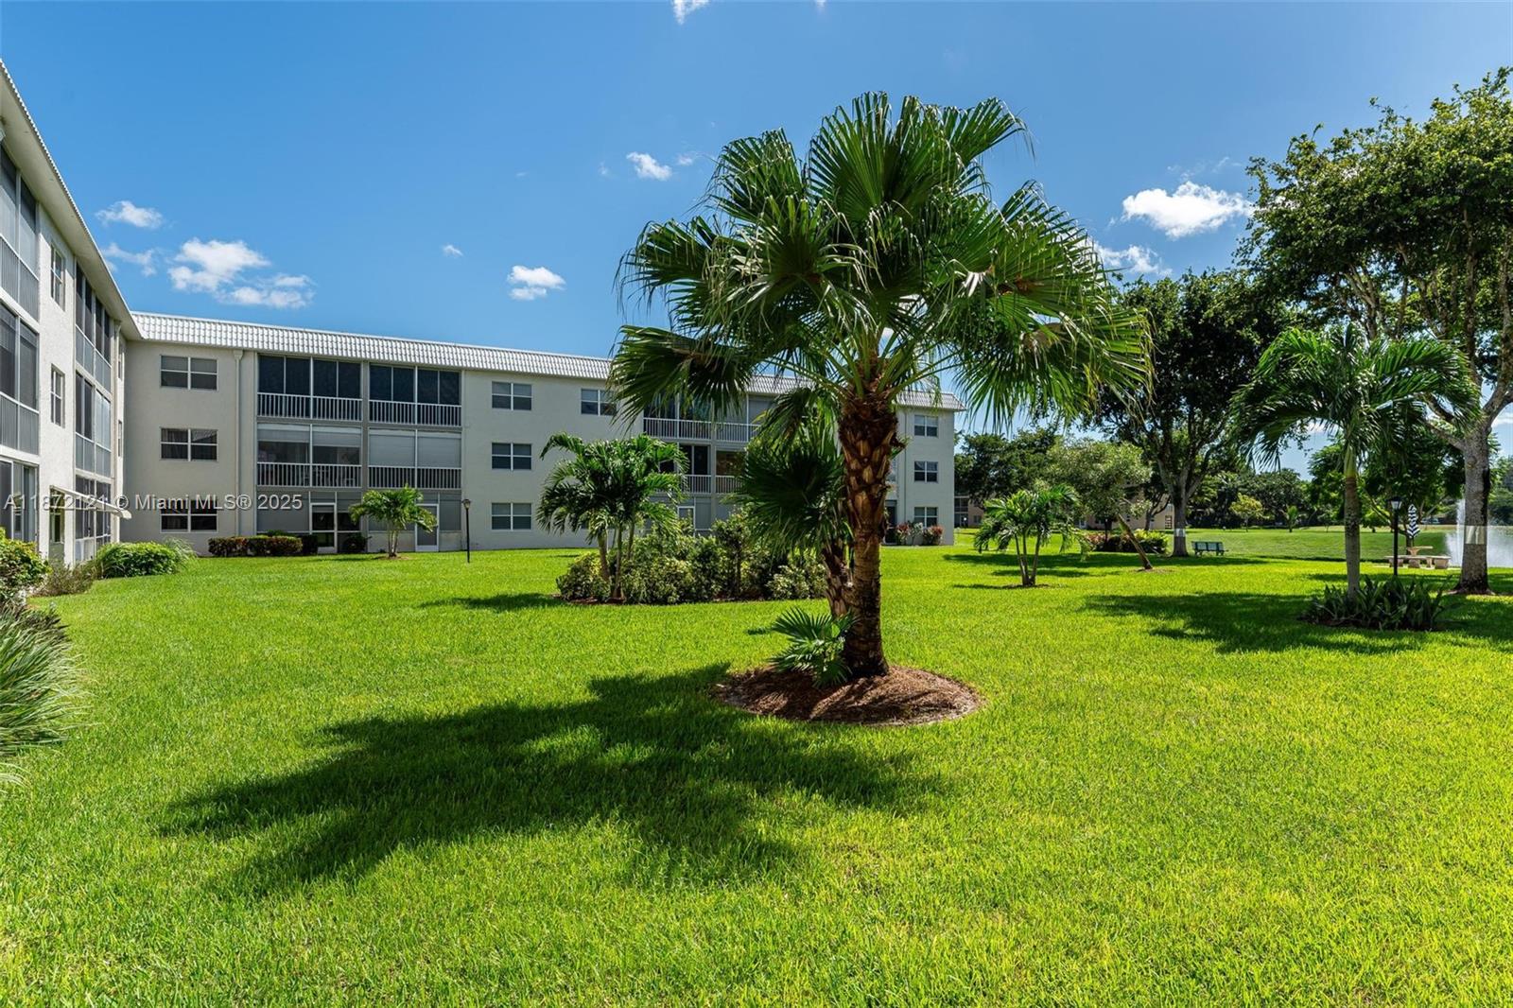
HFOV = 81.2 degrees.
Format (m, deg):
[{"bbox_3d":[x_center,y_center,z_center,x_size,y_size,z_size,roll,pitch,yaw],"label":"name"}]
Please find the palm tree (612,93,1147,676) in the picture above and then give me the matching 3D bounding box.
[{"bbox_3d":[1.070,-1.030,7.700,4.500,5.000,4.300,0,-1,0],"label":"palm tree"}]

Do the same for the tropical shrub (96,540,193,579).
[{"bbox_3d":[-16.300,1.480,23.500,2.100,0.980,2.600,0,-1,-31],"label":"tropical shrub"}]

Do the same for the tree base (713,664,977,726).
[{"bbox_3d":[0.800,1.560,7.730,2.320,0.260,2.250,0,-1,0],"label":"tree base"}]

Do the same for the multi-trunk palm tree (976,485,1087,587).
[{"bbox_3d":[6.350,0.740,20.400,2.500,2.360,2.400,0,-1,0],"label":"multi-trunk palm tree"}]

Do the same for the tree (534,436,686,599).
[{"bbox_3d":[-2.660,0.240,16.300,2.700,3.100,2.600,0,-1,0],"label":"tree"}]

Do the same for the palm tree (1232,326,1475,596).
[{"bbox_3d":[9.250,-0.500,13.650,3.400,4.400,3.300,0,-1,0],"label":"palm tree"}]

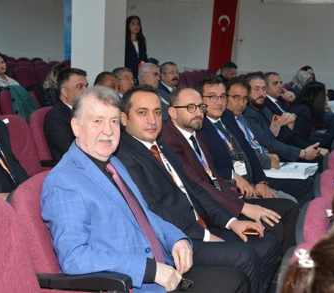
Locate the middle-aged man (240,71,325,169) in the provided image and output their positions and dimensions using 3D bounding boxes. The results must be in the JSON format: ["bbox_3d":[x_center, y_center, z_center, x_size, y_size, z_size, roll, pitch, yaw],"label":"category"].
[{"bbox_3d":[0.848,0.088,4.667,0.840,1.260,0.560,6,10,19],"label":"middle-aged man"}]

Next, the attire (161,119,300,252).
[{"bbox_3d":[0.243,0.396,3.226,0.790,0.950,0.560,6,10,23],"label":"attire"}]

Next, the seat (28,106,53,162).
[{"bbox_3d":[-0.596,0.235,4.195,0.600,0.960,0.550,6,10,19],"label":"seat"}]

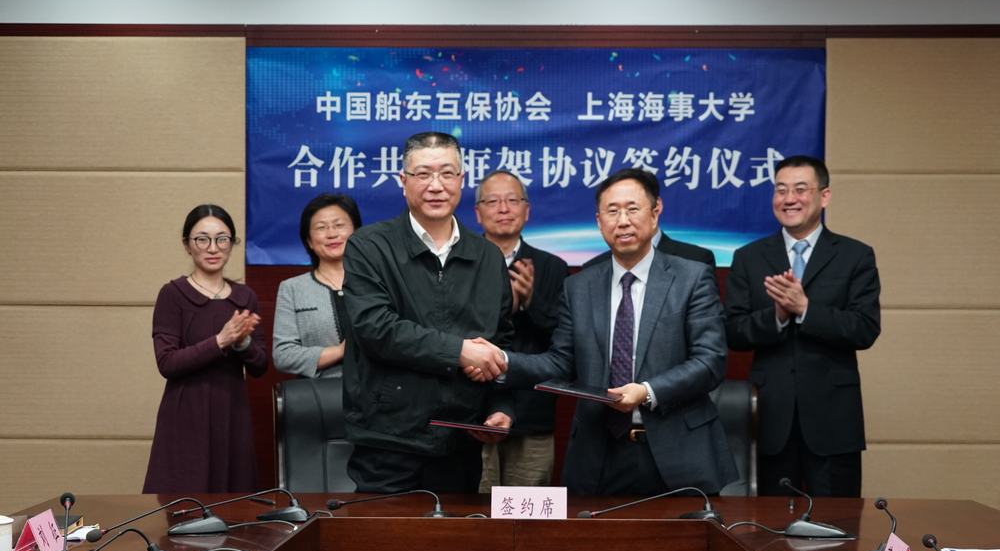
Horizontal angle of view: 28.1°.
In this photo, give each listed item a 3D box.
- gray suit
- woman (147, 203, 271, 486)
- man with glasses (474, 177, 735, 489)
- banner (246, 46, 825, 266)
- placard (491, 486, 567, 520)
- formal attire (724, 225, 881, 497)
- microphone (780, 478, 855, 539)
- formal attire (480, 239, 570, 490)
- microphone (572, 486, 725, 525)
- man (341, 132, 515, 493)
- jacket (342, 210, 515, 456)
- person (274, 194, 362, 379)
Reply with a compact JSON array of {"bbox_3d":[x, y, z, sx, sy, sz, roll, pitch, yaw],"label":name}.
[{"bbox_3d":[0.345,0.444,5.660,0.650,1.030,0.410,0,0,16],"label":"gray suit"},{"bbox_3d":[-0.945,0.570,6.420,0.430,1.600,0.400,0,0,-18],"label":"woman"},{"bbox_3d":[0.320,0.535,5.570,0.660,1.670,0.480,0,0,14],"label":"man with glasses"},{"bbox_3d":[0.131,-0.428,7.200,2.090,0.790,0.020,0,0,0],"label":"banner"},{"bbox_3d":[0.073,0.587,5.120,0.195,0.092,0.075,0,0,0],"label":"placard"},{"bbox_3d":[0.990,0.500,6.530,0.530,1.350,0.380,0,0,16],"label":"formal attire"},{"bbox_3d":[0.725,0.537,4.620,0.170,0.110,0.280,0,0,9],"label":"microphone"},{"bbox_3d":[0.035,0.600,6.720,0.460,1.460,0.360,0,0,-6],"label":"formal attire"},{"bbox_3d":[0.361,0.547,4.800,0.353,0.095,0.120,0,0,3],"label":"microphone"},{"bbox_3d":[-0.200,0.485,5.570,0.500,1.770,0.420,0,0,-12],"label":"man"},{"bbox_3d":[-0.200,0.162,5.570,0.480,0.690,0.380,0,0,-12],"label":"jacket"},{"bbox_3d":[-0.537,0.545,6.450,0.440,1.620,0.340,0,0,-14],"label":"person"}]

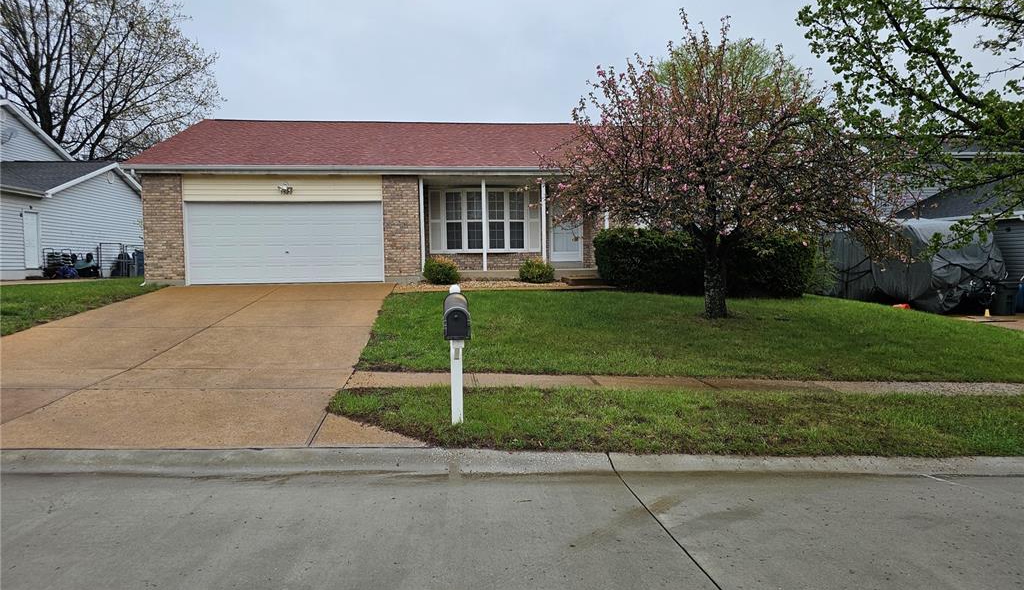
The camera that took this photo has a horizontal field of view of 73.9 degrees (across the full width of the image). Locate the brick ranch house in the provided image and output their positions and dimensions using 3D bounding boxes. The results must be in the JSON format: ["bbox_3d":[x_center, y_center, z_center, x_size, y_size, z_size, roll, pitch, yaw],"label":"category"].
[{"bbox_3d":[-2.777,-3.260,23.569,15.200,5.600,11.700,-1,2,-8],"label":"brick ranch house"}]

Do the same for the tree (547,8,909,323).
[{"bbox_3d":[4.264,-2.623,14.173,7.200,6.300,6.500,-1,2,-8],"label":"tree"}]

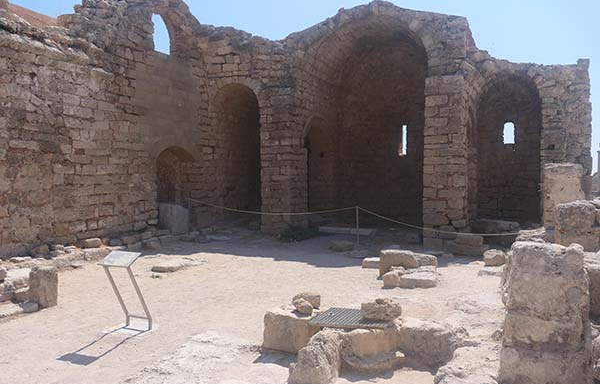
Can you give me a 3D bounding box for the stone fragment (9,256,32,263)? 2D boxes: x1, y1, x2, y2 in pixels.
[{"bbox_3d":[-4.633,1.121,7.842,0.360,0.090,0.280,0,3,23],"label":"stone fragment"}]

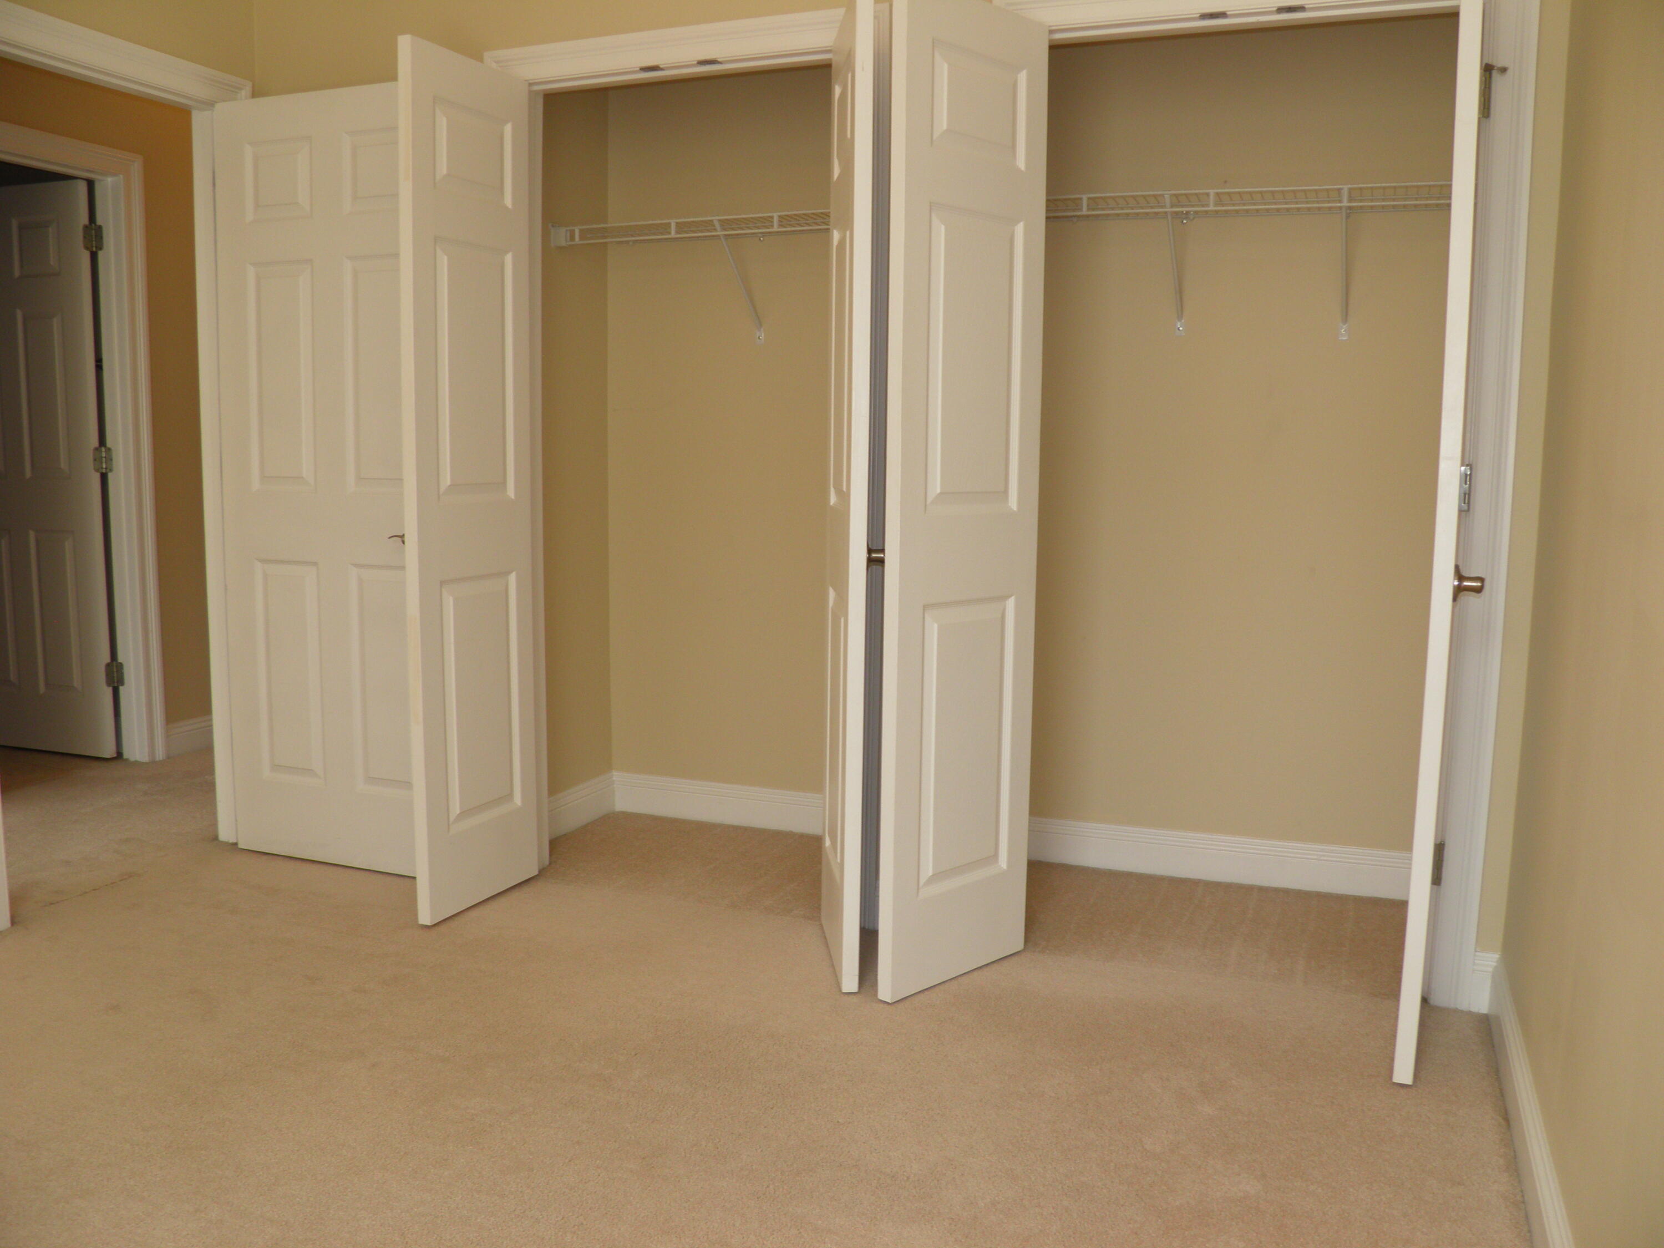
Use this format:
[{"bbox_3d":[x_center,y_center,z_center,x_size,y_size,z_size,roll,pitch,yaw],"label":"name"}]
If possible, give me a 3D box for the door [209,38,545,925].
[{"bbox_3d":[-1.271,-0.338,3.429,0.904,2.010,0.452,3,7,22],"label":"door"}]

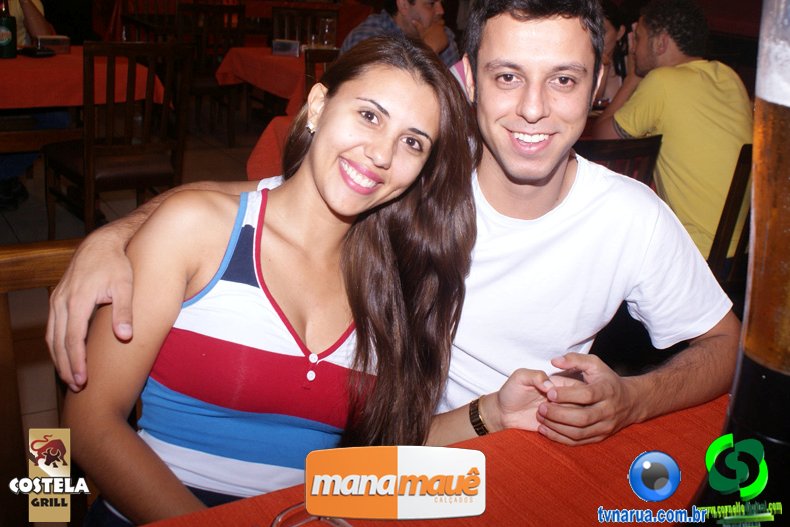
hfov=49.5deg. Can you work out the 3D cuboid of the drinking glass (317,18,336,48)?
[{"bbox_3d":[-0.363,-1.228,4.600,0.085,0.165,0.085,6,20,0],"label":"drinking glass"}]

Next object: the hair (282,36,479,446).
[{"bbox_3d":[-0.013,-0.039,1.080,0.250,0.440,0.260,5,20,-3],"label":"hair"}]

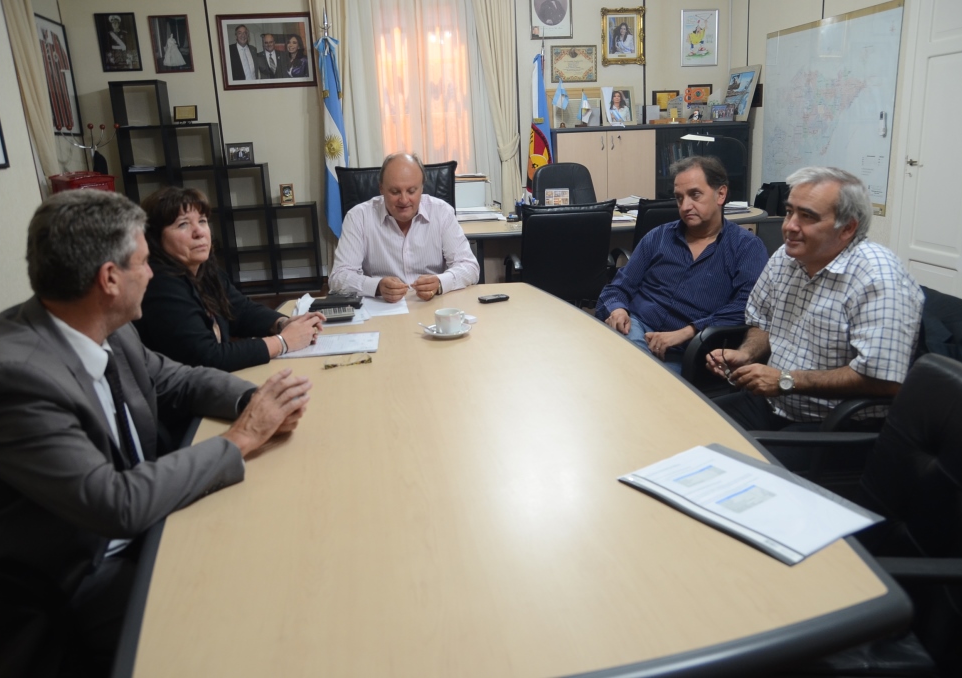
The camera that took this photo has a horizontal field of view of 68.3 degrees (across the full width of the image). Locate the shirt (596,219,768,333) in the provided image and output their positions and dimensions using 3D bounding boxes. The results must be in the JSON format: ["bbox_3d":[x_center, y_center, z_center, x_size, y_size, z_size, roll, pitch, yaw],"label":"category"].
[{"bbox_3d":[0.669,-0.203,2.380,0.540,0.440,0.370,10,20,38],"label":"shirt"}]

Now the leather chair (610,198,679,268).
[{"bbox_3d":[1.194,-0.460,4.489,0.570,0.900,0.590,-5,16,-8],"label":"leather chair"}]

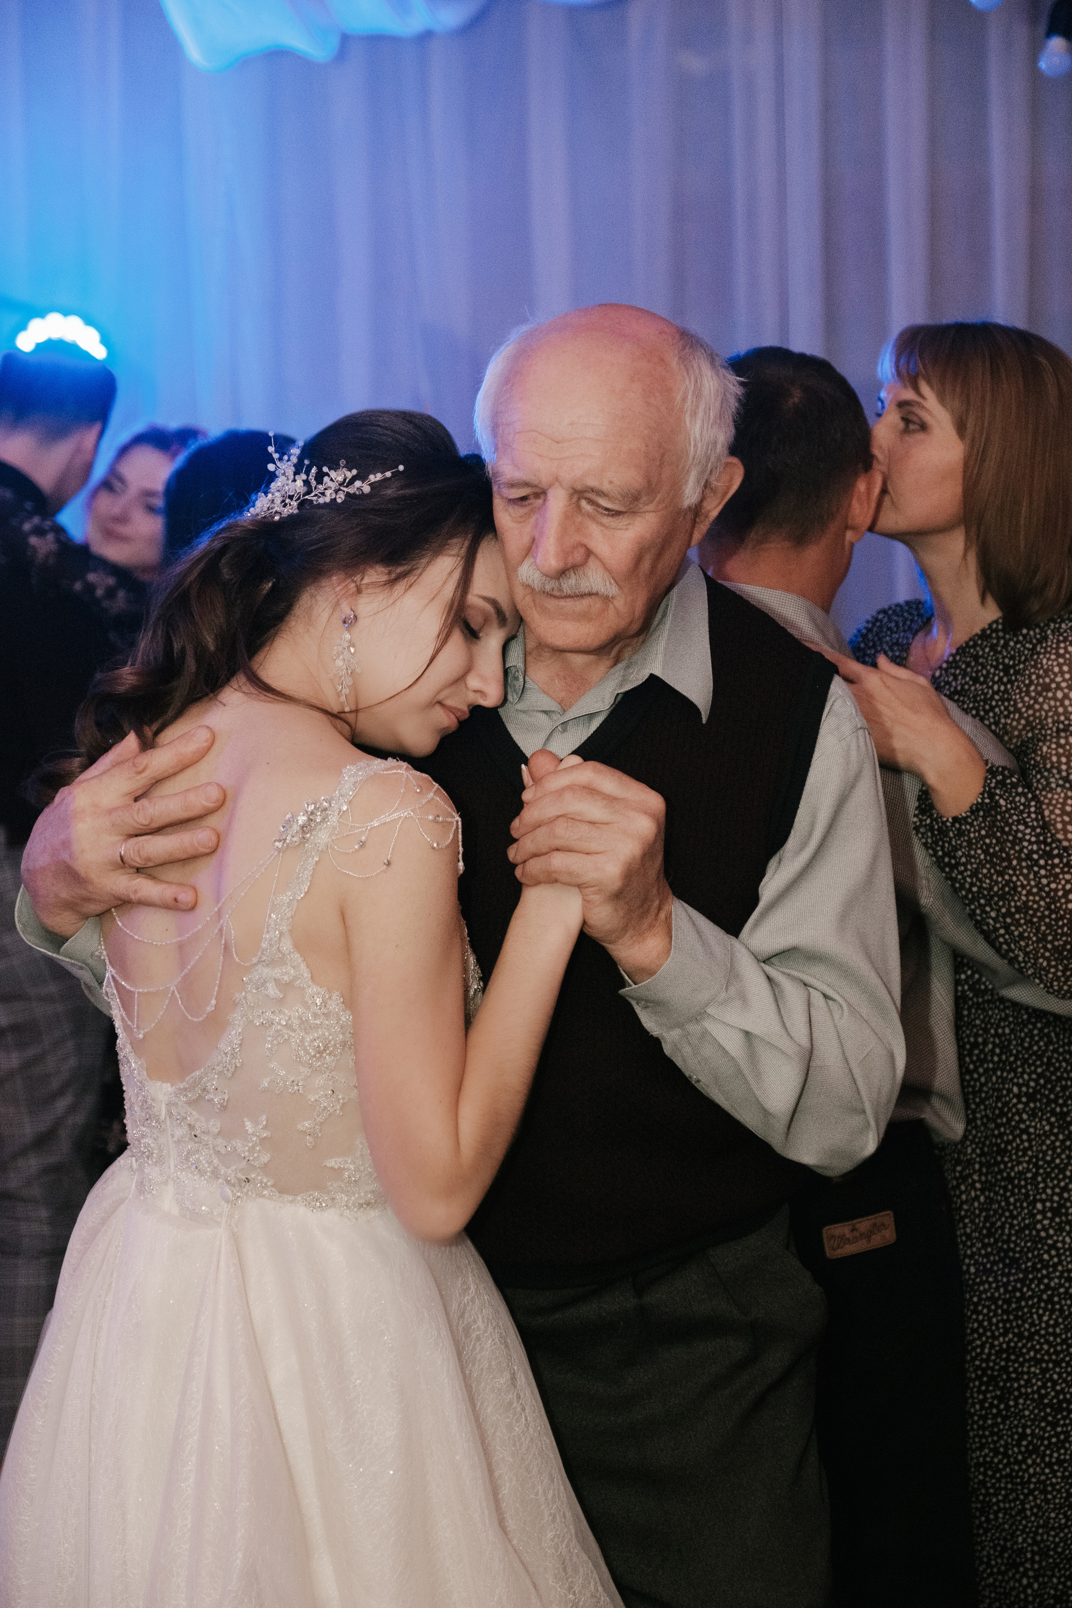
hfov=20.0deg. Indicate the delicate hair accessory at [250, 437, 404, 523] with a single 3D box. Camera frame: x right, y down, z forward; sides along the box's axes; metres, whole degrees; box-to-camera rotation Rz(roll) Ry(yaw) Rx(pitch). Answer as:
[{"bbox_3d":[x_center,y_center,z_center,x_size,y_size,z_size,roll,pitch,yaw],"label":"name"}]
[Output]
[{"bbox_3d":[-0.143,-0.219,2.060,0.110,0.045,0.045,-16,-18,20],"label":"delicate hair accessory"}]

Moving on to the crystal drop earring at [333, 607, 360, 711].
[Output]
[{"bbox_3d":[-0.126,-0.097,2.030,0.018,0.070,0.012,2,3,14],"label":"crystal drop earring"}]

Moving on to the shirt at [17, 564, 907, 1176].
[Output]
[{"bbox_3d":[-0.007,0.096,2.143,0.534,0.534,0.506,1,4,18],"label":"shirt"}]

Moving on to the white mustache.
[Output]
[{"bbox_3d":[0.022,-0.156,2.085,0.075,0.026,0.028,9,19,22],"label":"white mustache"}]

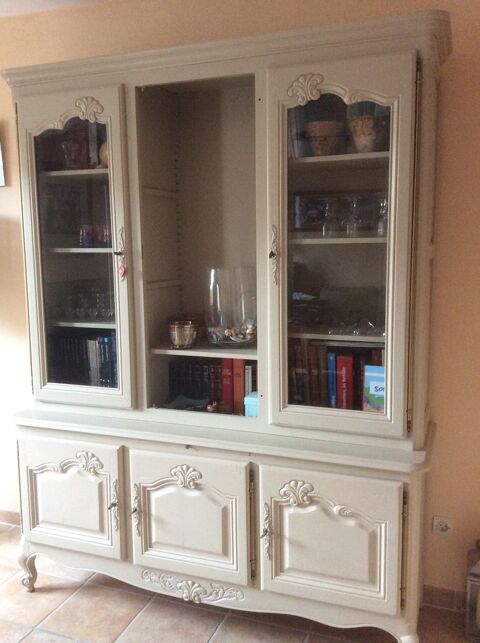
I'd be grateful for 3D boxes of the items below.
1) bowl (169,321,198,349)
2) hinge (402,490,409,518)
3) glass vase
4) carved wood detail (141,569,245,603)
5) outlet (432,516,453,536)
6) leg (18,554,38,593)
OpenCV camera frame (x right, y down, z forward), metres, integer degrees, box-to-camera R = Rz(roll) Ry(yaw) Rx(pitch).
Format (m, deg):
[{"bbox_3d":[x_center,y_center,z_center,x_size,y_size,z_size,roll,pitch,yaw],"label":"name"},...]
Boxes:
[{"bbox_3d":[-0.227,0.053,2.361,0.113,0.094,0.113,-1,8,0],"label":"bowl"},{"bbox_3d":[0.534,0.588,1.914,0.016,0.102,0.016,2,8,20],"label":"hinge"},{"bbox_3d":[-0.024,-0.063,2.416,0.210,0.303,0.210,-1,8,0],"label":"glass vase"},{"bbox_3d":[-0.186,1.013,2.239,0.430,0.100,0.022,2,8,20],"label":"carved wood detail"},{"bbox_3d":[0.802,0.810,2.340,0.079,0.079,0.014,2,8,20],"label":"outlet"},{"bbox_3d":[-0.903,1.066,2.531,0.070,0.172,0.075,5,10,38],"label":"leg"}]

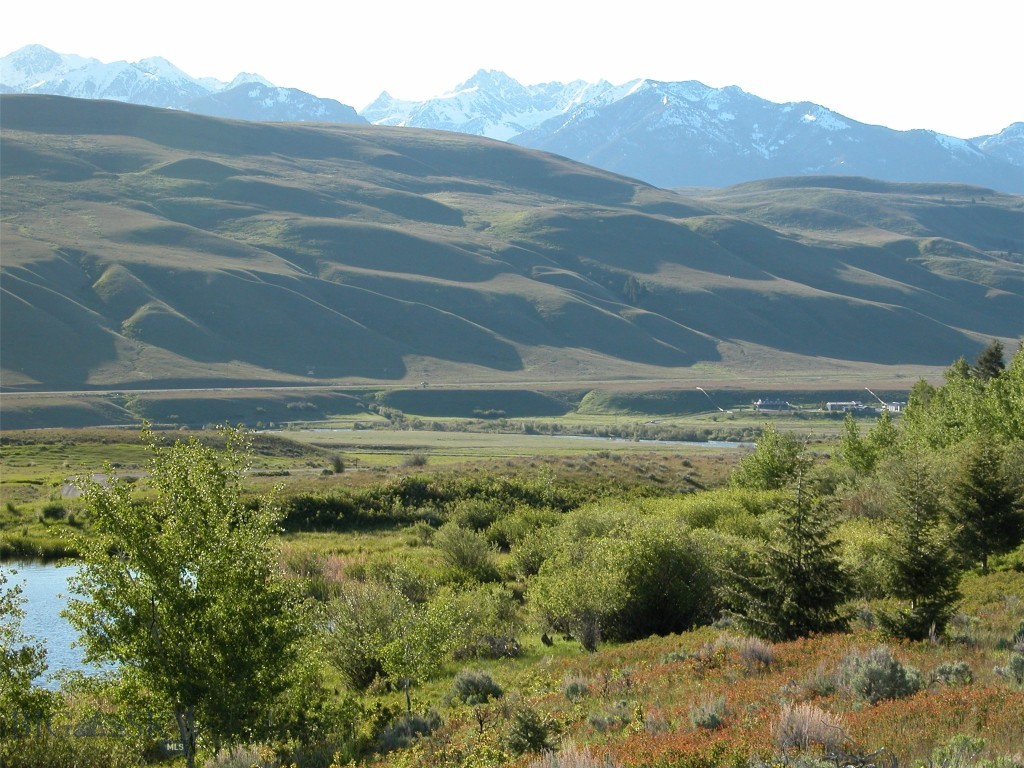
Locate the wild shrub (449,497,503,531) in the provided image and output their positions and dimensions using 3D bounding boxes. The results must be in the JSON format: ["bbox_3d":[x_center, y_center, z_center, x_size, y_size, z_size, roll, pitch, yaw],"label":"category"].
[{"bbox_3d":[-1.646,6.320,103.000,2.576,1.908,2.498,0,1,0],"label":"wild shrub"}]

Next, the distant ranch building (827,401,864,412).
[{"bbox_3d":[177.599,11.982,1150.000,17.500,5.400,11.000,0,1,7],"label":"distant ranch building"}]

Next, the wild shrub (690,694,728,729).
[{"bbox_3d":[2.987,5.020,33.000,0.581,0.550,0.563,0,1,0],"label":"wild shrub"}]

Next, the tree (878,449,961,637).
[{"bbox_3d":[9.058,3.523,48.000,1.912,4.268,1.854,0,1,0],"label":"tree"}]

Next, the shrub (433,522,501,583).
[{"bbox_3d":[-1.812,6.750,86.000,2.708,2.469,2.627,0,1,0],"label":"shrub"}]

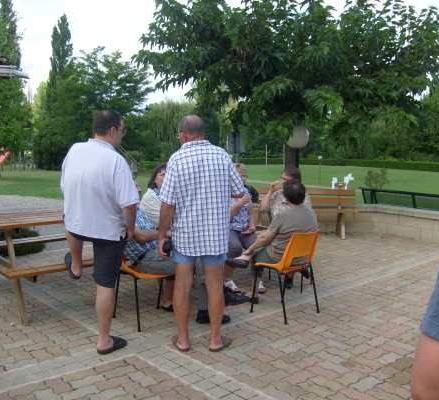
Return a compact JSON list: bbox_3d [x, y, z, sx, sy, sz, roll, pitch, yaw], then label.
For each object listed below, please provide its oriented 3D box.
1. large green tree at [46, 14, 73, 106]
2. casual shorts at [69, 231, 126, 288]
[{"bbox_3d":[-14.665,-10.389,49.150,2.900,12.600,2.900,0,6,0],"label":"large green tree"},{"bbox_3d":[-0.906,0.347,4.085,0.420,0.500,0.450,0,6,-3],"label":"casual shorts"}]

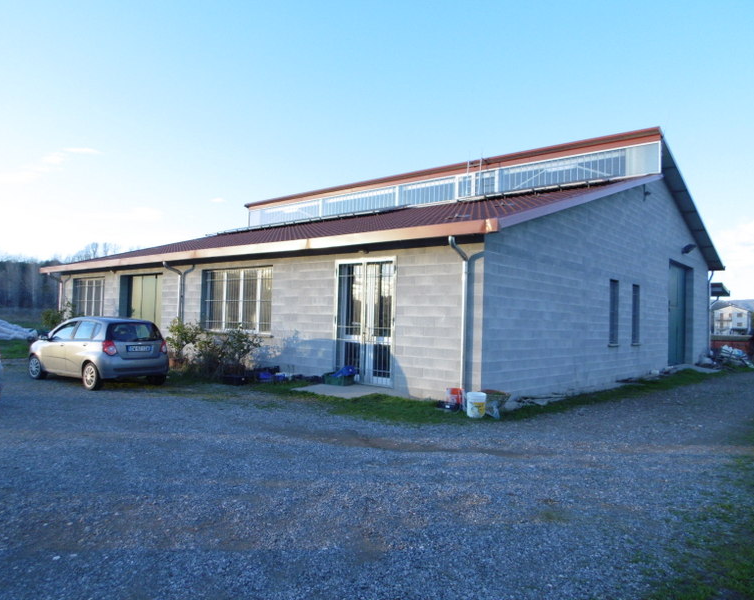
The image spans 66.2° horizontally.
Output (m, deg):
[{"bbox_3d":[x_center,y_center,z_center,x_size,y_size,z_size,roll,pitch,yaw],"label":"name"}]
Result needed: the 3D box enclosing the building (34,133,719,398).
[{"bbox_3d":[0.733,-1.369,23.596,20.120,7.500,19.380,0,-3,41],"label":"building"}]

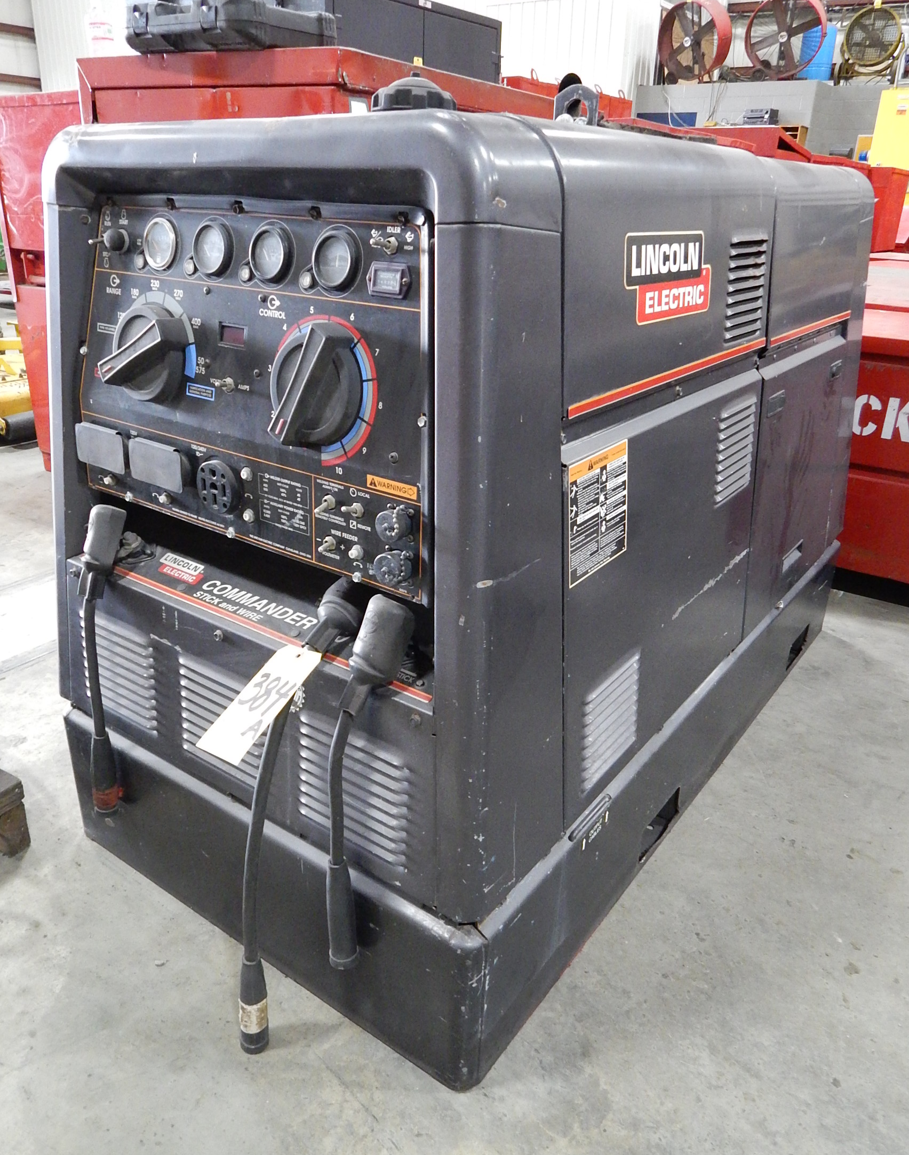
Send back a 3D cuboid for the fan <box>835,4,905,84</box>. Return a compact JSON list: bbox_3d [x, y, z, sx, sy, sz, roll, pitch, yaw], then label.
[{"bbox_3d":[6.428,-8.252,13.550,0.970,1.050,0.520,16,28,29],"label":"fan"}]

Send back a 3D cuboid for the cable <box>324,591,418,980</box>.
[{"bbox_3d":[-0.100,0.242,0.967,0.085,0.481,0.105,18,29,32],"label":"cable"}]

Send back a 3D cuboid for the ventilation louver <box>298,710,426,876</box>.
[{"bbox_3d":[-0.121,0.252,1.023,0.176,0.145,0.016,18,24,32],"label":"ventilation louver"}]

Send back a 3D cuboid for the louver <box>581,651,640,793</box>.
[{"bbox_3d":[0.215,0.193,1.176,0.016,0.143,0.166,12,25,34],"label":"louver"}]

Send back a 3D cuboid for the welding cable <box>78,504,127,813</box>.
[{"bbox_3d":[-0.500,0.126,1.241,0.080,0.478,0.100,18,29,32],"label":"welding cable"}]

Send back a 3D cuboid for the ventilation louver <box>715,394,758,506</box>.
[{"bbox_3d":[0.458,-0.203,1.405,0.016,0.149,0.163,12,25,34],"label":"ventilation louver"}]

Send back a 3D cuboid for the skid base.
[{"bbox_3d":[0.147,0.164,1.808,0.823,0.242,1.580,18,29,32],"label":"skid base"}]

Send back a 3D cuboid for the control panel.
[{"bbox_3d":[-0.268,-0.224,0.984,0.601,0.364,0.075,18,19,32],"label":"control panel"}]

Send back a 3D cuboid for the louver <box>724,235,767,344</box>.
[{"bbox_3d":[0.444,-0.431,1.315,0.016,0.150,0.164,12,25,34],"label":"louver"}]

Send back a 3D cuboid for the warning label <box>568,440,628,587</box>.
[{"bbox_3d":[0.174,-0.077,1.038,0.004,0.144,0.146,12,25,34],"label":"warning label"}]

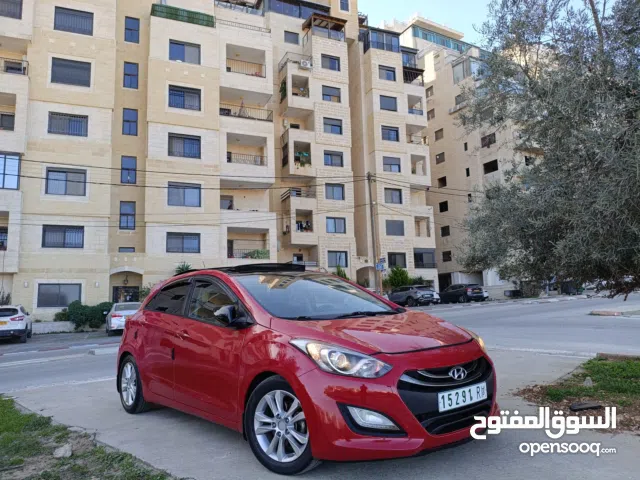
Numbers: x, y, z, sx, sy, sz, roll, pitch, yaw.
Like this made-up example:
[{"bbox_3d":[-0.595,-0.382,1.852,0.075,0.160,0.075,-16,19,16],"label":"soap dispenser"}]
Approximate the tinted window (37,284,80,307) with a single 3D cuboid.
[{"bbox_3d":[-13.639,2.937,25.317,1.961,1.199,0.152,2,-9,-21],"label":"tinted window"}]

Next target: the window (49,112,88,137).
[{"bbox_3d":[-13.915,-6.389,26.689,1.961,1.240,0.152,2,-9,-21],"label":"window"}]

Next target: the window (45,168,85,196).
[{"bbox_3d":[-13.807,-3.138,26.233,1.941,1.446,0.150,2,-9,-23],"label":"window"}]

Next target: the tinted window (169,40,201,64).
[{"bbox_3d":[-8.760,-12.156,31.262,1.983,1.423,0.150,2,-9,-23],"label":"tinted window"}]

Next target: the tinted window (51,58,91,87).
[{"bbox_3d":[-14.006,-9.405,27.142,1.953,1.477,0.150,2,-9,-23],"label":"tinted window"}]

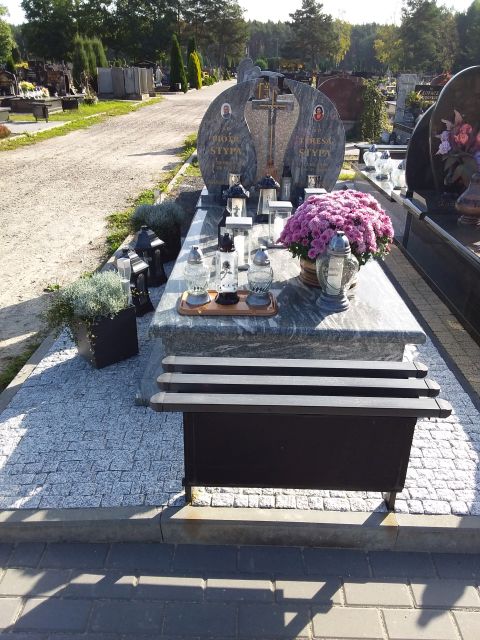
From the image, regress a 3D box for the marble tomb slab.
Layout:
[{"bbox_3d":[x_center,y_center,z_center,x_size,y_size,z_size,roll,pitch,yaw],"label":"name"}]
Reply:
[{"bbox_3d":[0.218,-0.365,3.379,1.262,0.343,2.707,1,25,1],"label":"marble tomb slab"}]

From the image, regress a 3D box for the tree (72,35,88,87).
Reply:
[{"bbox_3d":[-9.300,-14.780,30.207,0.920,3.300,0.920,2,25,0],"label":"tree"}]

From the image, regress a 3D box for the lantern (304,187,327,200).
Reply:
[{"bbox_3d":[0.493,-0.732,3.405,0.142,0.265,0.142,1,25,1],"label":"lantern"}]

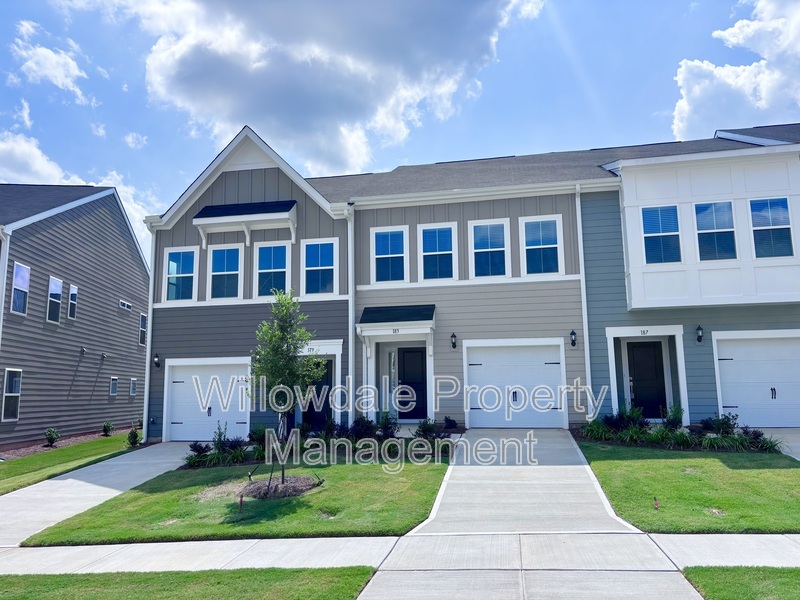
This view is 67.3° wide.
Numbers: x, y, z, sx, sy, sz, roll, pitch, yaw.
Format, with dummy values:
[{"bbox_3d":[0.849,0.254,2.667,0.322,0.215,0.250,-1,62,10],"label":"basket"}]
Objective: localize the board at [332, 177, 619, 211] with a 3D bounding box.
[{"bbox_3d":[1.984,-2.887,16.622,7.747,0.246,0.280,-2,-8,12],"label":"board"}]

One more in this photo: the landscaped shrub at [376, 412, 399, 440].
[{"bbox_3d":[-0.300,3.031,14.398,0.520,0.620,0.500,-3,-9,10],"label":"landscaped shrub"}]

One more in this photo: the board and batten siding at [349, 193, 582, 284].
[{"bbox_3d":[1.744,-1.614,16.661,6.183,2.257,0.100,-2,-8,12],"label":"board and batten siding"}]

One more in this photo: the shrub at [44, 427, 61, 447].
[{"bbox_3d":[-11.200,4.399,19.366,0.520,0.630,0.520,-2,-8,12],"label":"shrub"}]

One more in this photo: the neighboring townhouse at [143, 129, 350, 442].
[{"bbox_3d":[-3.460,0.090,22.066,6.200,9.100,11.000,-3,-9,10],"label":"neighboring townhouse"}]

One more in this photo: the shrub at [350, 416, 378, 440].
[{"bbox_3d":[-0.856,3.098,14.489,0.660,0.560,0.620,-3,-9,10],"label":"shrub"}]

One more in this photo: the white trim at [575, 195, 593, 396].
[{"bbox_3d":[4.805,-0.111,15.620,0.160,5.600,0.100,-3,-9,10],"label":"white trim"}]

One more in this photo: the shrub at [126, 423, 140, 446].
[{"bbox_3d":[-7.388,3.728,16.658,0.400,0.620,0.400,-2,-8,12],"label":"shrub"}]

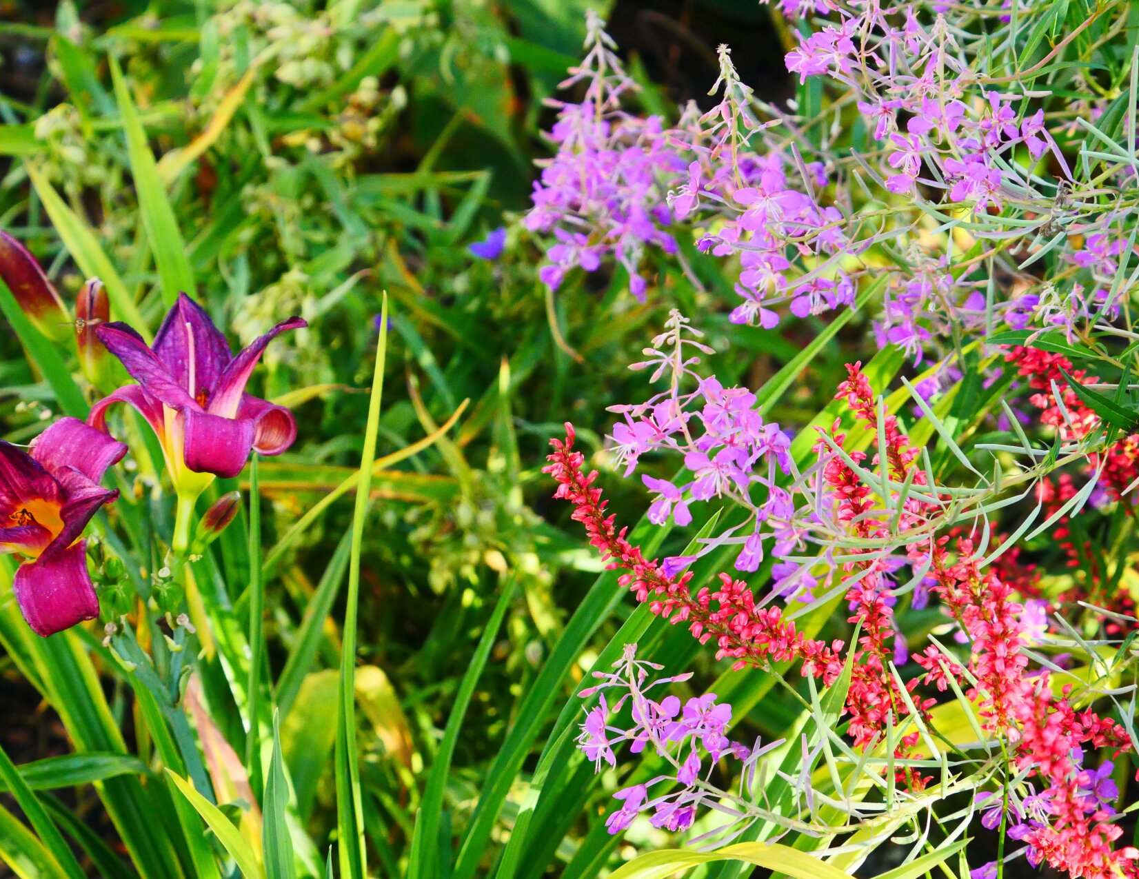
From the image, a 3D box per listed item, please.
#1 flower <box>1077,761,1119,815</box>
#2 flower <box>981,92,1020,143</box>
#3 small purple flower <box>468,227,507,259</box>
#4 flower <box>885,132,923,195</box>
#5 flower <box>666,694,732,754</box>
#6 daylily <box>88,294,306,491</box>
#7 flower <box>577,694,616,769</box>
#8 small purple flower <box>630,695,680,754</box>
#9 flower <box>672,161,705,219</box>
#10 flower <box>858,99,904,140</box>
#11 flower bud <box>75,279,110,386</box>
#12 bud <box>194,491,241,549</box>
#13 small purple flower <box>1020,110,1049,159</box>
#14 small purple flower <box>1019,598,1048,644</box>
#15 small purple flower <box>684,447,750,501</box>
[{"bbox_3d":[0.245,0.161,1.820,0.023,0.023,0.015,12,22,33],"label":"flower"},{"bbox_3d":[0.203,-0.152,1.850,0.015,0.022,0.022,10,21,28],"label":"flower"},{"bbox_3d":[-0.050,-0.117,2.350,0.024,0.019,0.016,0,18,0],"label":"small purple flower"},{"bbox_3d":[0.181,-0.149,2.120,0.022,0.033,0.018,10,22,29],"label":"flower"},{"bbox_3d":[0.057,0.126,1.740,0.027,0.024,0.018,10,21,28],"label":"flower"},{"bbox_3d":[-0.192,-0.024,2.030,0.110,0.097,0.100,-2,17,-6],"label":"daylily"},{"bbox_3d":[0.014,0.152,2.050,0.022,0.037,0.026,-12,19,-12],"label":"flower"},{"bbox_3d":[0.045,0.148,2.050,0.026,0.031,0.016,2,12,6],"label":"small purple flower"},{"bbox_3d":[0.056,-0.115,1.820,0.016,0.024,0.022,-6,19,-19],"label":"flower"},{"bbox_3d":[0.168,-0.173,2.120,0.025,0.022,0.016,-1,21,-3],"label":"flower"},{"bbox_3d":[-0.250,-0.056,2.070,0.019,0.058,0.019,-6,12,1],"label":"flower bud"},{"bbox_3d":[-0.181,0.042,2.020,0.014,0.037,0.014,40,9,0],"label":"bud"},{"bbox_3d":[0.219,-0.144,1.850,0.014,0.021,0.021,-5,19,-14],"label":"small purple flower"},{"bbox_3d":[0.224,0.089,1.920,0.023,0.022,0.014,-6,19,-19],"label":"small purple flower"},{"bbox_3d":[0.066,0.015,1.760,0.029,0.022,0.018,3,18,10],"label":"small purple flower"}]

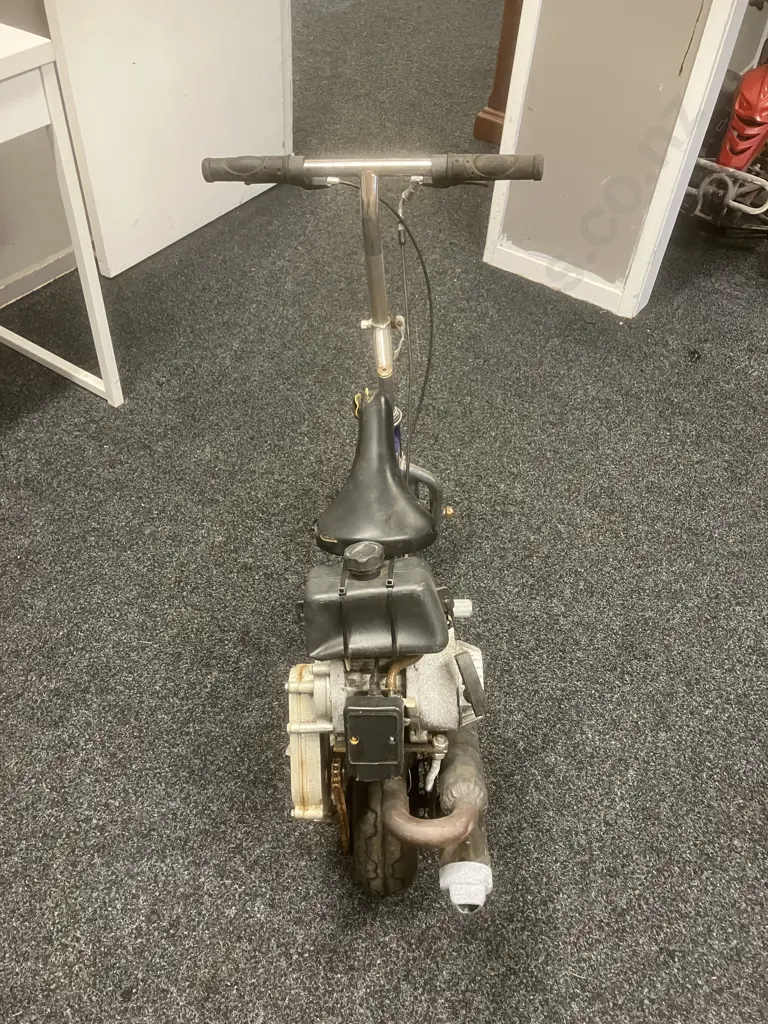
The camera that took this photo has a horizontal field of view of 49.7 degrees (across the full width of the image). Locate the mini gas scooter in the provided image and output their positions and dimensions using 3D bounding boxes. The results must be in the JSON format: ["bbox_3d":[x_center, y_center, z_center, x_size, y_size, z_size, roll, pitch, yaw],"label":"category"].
[{"bbox_3d":[-0.007,-0.023,1.175,0.420,0.830,0.915,-1,46,0],"label":"mini gas scooter"}]

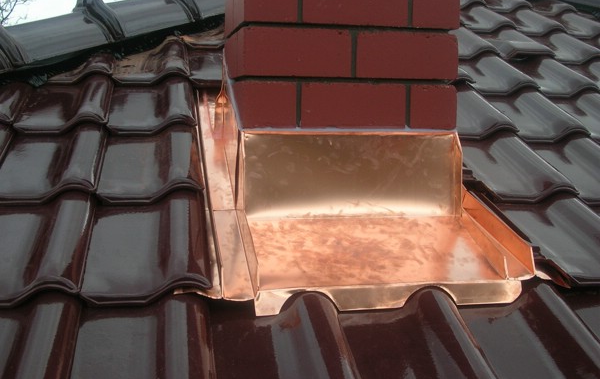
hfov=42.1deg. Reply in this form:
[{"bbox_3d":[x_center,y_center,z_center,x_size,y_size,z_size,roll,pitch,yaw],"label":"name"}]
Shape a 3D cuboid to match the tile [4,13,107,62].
[{"bbox_3d":[-0.832,-0.495,2.530,0.235,0.112,0.365,5,23,35],"label":"tile"}]

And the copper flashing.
[{"bbox_3d":[0.122,-0.044,1.835,0.664,0.239,0.903,0,24,-11],"label":"copper flashing"}]

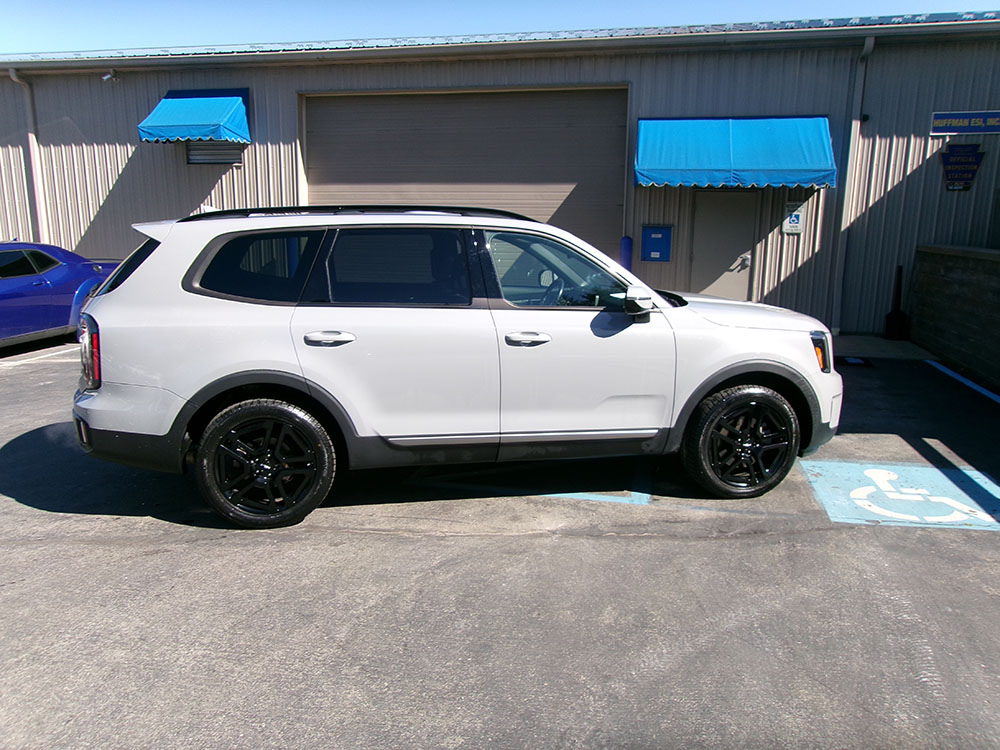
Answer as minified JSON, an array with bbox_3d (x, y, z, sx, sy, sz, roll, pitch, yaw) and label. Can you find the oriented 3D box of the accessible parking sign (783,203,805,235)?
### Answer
[{"bbox_3d":[4.428,-2.369,11.764,0.295,0.450,0.020,3,13,12],"label":"accessible parking sign"}]

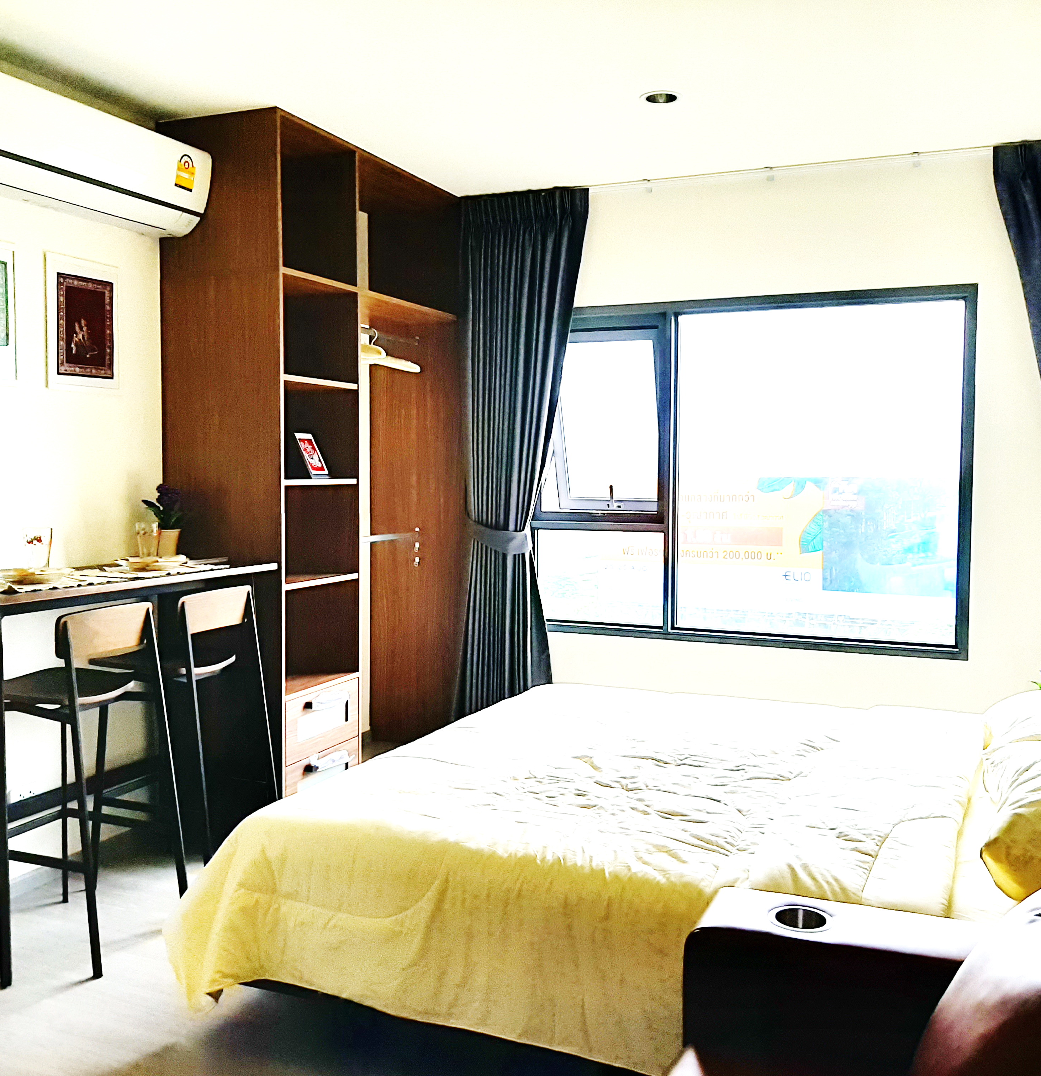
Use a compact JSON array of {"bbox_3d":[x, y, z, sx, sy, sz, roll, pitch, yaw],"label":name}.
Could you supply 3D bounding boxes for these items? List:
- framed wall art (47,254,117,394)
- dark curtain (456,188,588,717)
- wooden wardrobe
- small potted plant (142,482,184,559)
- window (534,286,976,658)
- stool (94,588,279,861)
[{"bbox_3d":[-1.475,-0.722,3.649,0.021,0.438,0.316,2,4,24],"label":"framed wall art"},{"bbox_3d":[-0.003,-0.265,5.020,0.640,2.655,0.140,2,4,24],"label":"dark curtain"},{"bbox_3d":[-0.816,-0.225,4.591,0.545,2.675,1.379,2,4,24],"label":"wooden wardrobe"},{"bbox_3d":[-1.309,-0.054,3.941,0.135,0.290,0.135,2,4,24],"label":"small potted plant"},{"bbox_3d":[0.918,-0.279,4.642,1.902,1.474,0.097,2,4,24],"label":"window"},{"bbox_3d":[-1.112,0.658,3.560,0.519,0.988,0.388,2,4,24],"label":"stool"}]

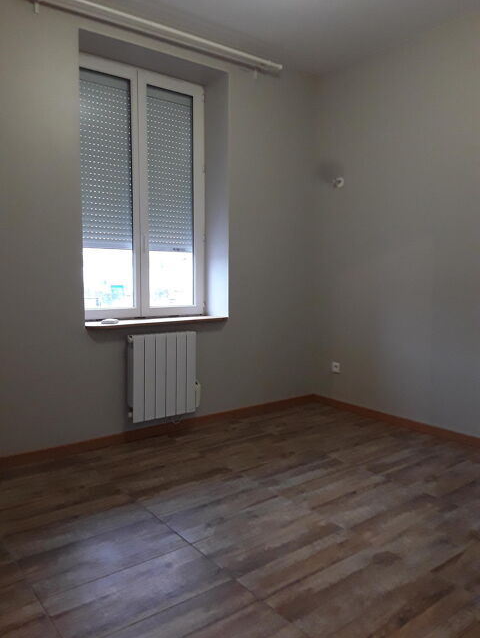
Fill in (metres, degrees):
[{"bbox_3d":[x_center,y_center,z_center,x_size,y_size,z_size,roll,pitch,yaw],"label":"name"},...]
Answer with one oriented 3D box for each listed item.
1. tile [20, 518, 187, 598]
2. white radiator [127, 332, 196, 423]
[{"bbox_3d":[-0.534,0.957,2.032,0.599,0.011,0.297,-4,7,-37],"label":"tile"},{"bbox_3d":[-0.524,0.378,3.398,0.478,0.573,0.092,-4,7,-37],"label":"white radiator"}]

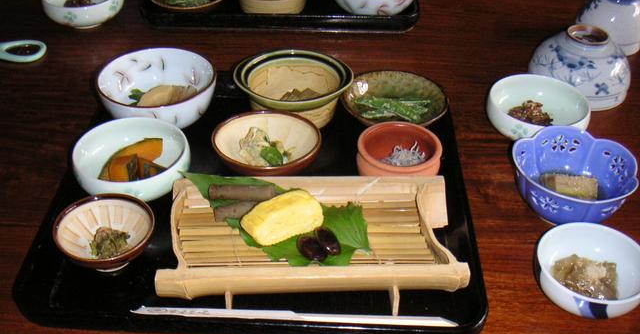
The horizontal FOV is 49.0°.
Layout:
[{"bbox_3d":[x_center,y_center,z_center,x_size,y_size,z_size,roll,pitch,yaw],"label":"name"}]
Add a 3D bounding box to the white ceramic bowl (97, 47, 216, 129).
[{"bbox_3d":[-0.160,-0.070,0.710,0.116,0.050,0.116,1,39,0],"label":"white ceramic bowl"}]

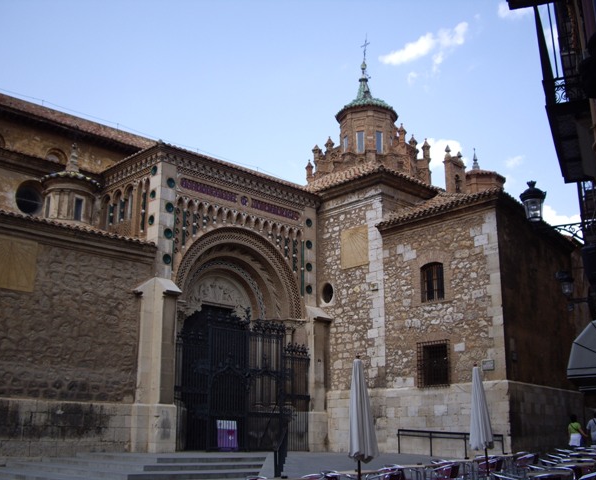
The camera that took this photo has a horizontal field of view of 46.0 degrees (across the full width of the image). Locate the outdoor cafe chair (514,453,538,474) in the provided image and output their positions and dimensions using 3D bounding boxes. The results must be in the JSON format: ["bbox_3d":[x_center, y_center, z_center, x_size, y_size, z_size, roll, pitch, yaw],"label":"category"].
[{"bbox_3d":[5.236,5.216,15.897,0.580,0.760,0.560,14,-21,-41],"label":"outdoor cafe chair"}]

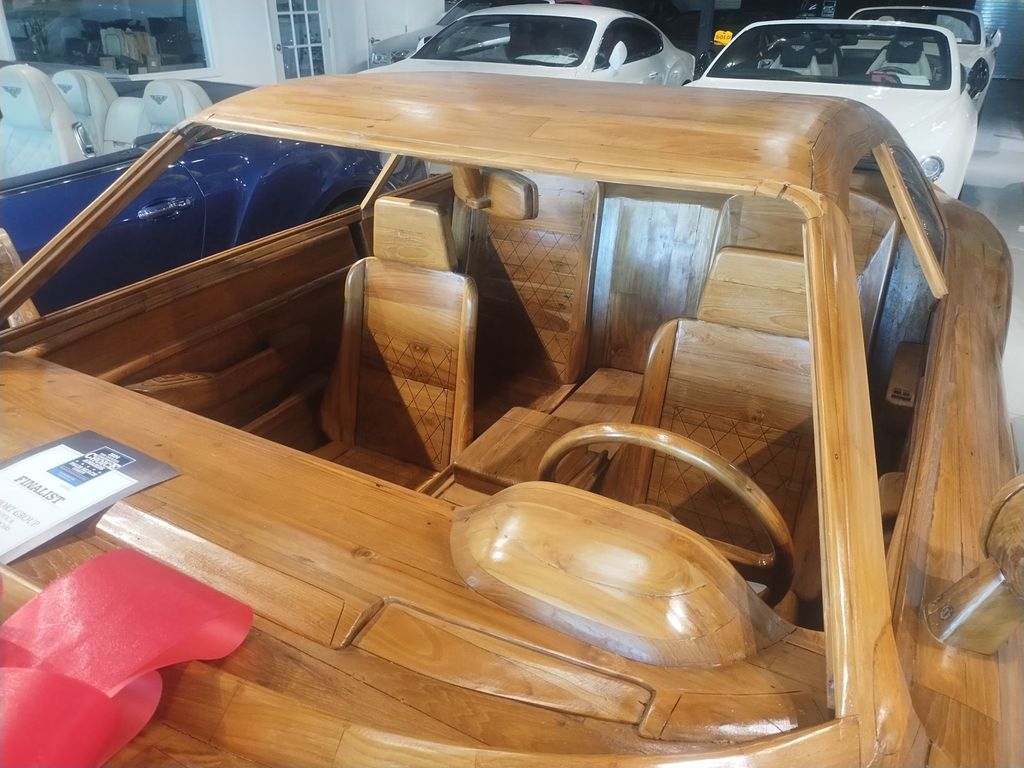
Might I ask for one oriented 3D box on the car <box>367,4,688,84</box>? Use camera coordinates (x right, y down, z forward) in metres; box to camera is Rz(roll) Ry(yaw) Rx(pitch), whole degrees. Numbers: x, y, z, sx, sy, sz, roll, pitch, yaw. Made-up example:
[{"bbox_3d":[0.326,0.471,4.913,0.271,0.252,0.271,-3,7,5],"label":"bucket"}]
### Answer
[{"bbox_3d":[0.135,-2.576,6.565,2.000,1.390,4.800,16,32,25],"label":"car"}]

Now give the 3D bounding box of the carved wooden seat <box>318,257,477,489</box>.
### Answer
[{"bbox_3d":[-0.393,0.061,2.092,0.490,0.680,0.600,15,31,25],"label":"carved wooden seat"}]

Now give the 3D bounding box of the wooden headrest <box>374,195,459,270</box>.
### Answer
[{"bbox_3d":[-0.268,-0.430,2.092,0.250,0.165,0.085,15,22,25],"label":"wooden headrest"}]

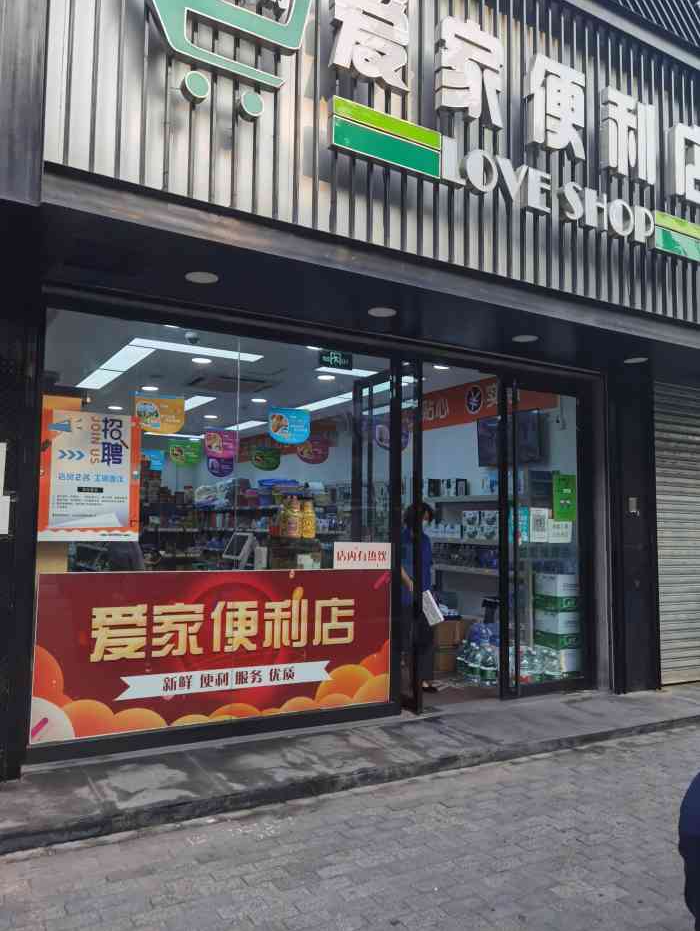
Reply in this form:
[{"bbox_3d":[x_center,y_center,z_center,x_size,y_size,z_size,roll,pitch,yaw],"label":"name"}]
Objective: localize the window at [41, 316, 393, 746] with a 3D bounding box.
[{"bbox_3d":[-0.784,0.410,5.008,2.545,2.635,0.100,4,-6,-30],"label":"window"}]

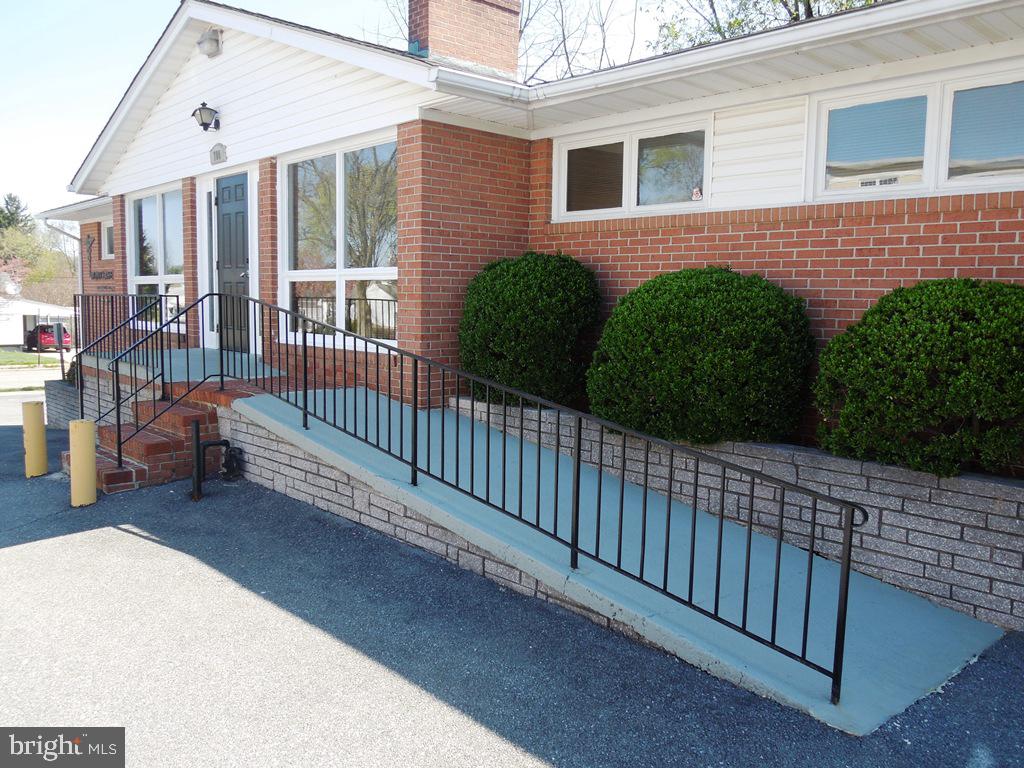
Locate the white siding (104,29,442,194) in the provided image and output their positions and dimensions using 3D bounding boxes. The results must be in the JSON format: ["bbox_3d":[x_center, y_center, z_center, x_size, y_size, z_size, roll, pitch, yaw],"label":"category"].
[{"bbox_3d":[-3.345,-3.344,9.466,0.120,1.750,8.100,-5,8,-43],"label":"white siding"}]

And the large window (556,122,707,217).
[{"bbox_3d":[0.942,-1.747,6.835,0.100,0.700,1.600,-5,8,-43],"label":"large window"}]

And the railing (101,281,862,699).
[{"bbox_3d":[-0.922,0.266,4.820,0.950,1.550,5.650,-5,8,-43],"label":"railing"}]

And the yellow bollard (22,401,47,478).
[{"bbox_3d":[-4.066,0.467,7.056,0.172,0.605,0.172,-5,8,-43],"label":"yellow bollard"}]

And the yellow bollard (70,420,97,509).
[{"bbox_3d":[-3.156,0.582,6.093,0.172,0.610,0.172,-5,8,-43],"label":"yellow bollard"}]

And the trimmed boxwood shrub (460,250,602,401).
[{"bbox_3d":[0.168,-0.458,6.896,1.100,1.260,1.160,1,6,0],"label":"trimmed boxwood shrub"}]

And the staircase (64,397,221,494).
[{"bbox_3d":[-3.156,0.476,7.070,0.950,0.600,1.150,-5,8,-43],"label":"staircase"}]

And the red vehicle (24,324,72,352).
[{"bbox_3d":[-30.800,-3.030,55.000,1.770,1.580,4.300,-5,8,-43],"label":"red vehicle"}]

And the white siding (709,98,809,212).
[{"bbox_3d":[1.762,-1.633,5.960,0.080,0.735,0.750,-5,8,-43],"label":"white siding"}]

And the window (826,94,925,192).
[{"bbox_3d":[2.345,-1.546,5.354,0.080,0.590,0.710,-5,8,-43],"label":"window"}]

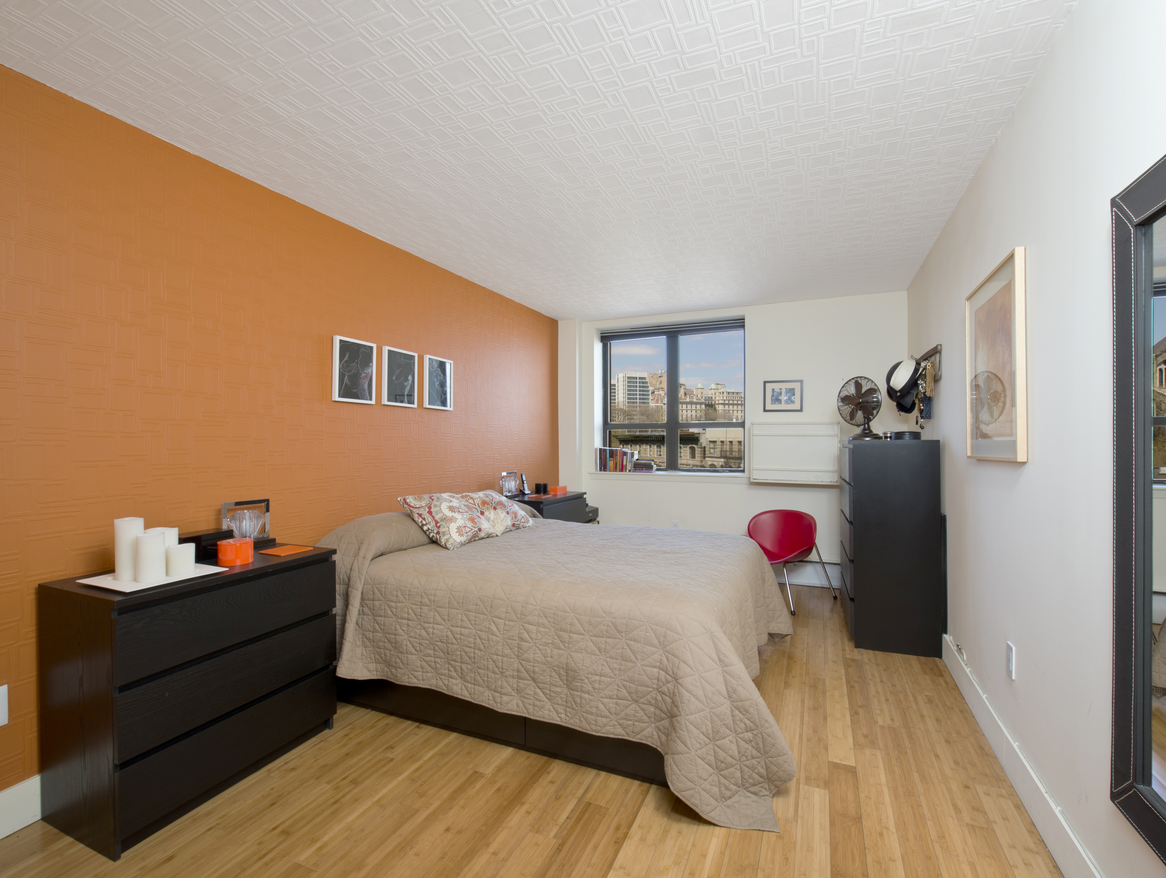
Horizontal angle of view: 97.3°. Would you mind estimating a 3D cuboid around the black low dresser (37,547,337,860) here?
[{"bbox_3d":[-1.443,0.876,1.983,0.480,0.780,0.790,0,0,24],"label":"black low dresser"}]

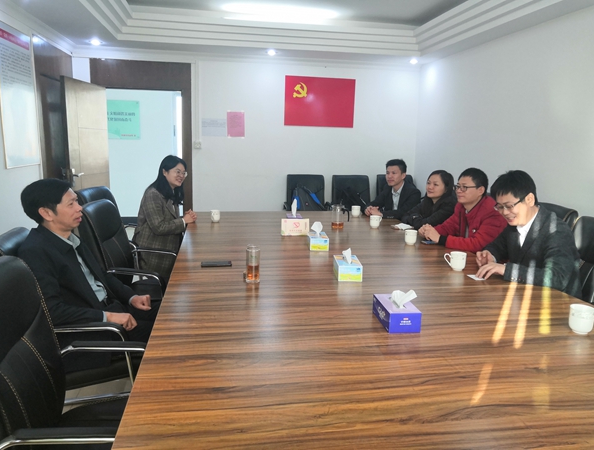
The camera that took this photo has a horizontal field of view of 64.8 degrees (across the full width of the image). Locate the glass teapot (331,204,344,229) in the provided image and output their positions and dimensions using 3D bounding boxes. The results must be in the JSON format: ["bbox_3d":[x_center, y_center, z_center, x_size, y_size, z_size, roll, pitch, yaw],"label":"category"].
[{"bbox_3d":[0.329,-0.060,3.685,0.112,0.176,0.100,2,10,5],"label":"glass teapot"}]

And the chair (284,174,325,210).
[{"bbox_3d":[0.138,-0.070,5.456,0.550,0.980,0.600,0,11,-9],"label":"chair"}]

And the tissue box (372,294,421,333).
[{"bbox_3d":[0.375,0.333,1.770,0.116,0.076,0.197,0,11,-8],"label":"tissue box"}]

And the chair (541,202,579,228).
[{"bbox_3d":[1.339,0.388,3.058,0.620,1.040,0.570,0,11,-9],"label":"chair"}]

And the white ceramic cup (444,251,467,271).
[{"bbox_3d":[0.865,0.200,2.560,0.119,0.094,0.086,5,11,19],"label":"white ceramic cup"}]

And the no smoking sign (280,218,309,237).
[{"bbox_3d":[-0.017,0.011,3.406,0.197,0.119,0.100,0,10,-10],"label":"no smoking sign"}]

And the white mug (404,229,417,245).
[{"bbox_3d":[0.774,0.087,3.176,0.086,0.092,0.100,4,11,14],"label":"white mug"}]

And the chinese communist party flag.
[{"bbox_3d":[0.290,-1.522,5.822,0.884,0.594,0.020,0,10,-10],"label":"chinese communist party flag"}]

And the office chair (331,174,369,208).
[{"bbox_3d":[0.707,-0.072,5.699,0.580,1.000,0.620,0,10,-10],"label":"office chair"}]

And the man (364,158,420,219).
[{"bbox_3d":[0.971,0.013,4.442,0.740,1.240,0.560,-7,14,-39],"label":"man"}]

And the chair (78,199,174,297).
[{"bbox_3d":[-0.957,0.364,2.907,0.630,1.020,0.570,3,11,6],"label":"chair"}]

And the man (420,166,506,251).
[{"bbox_3d":[1.197,0.235,3.305,0.740,1.240,0.580,-4,12,-25],"label":"man"}]

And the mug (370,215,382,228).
[{"bbox_3d":[0.617,-0.025,3.642,0.096,0.094,0.076,0,11,-9],"label":"mug"}]

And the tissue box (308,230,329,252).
[{"bbox_3d":[0.136,0.107,3.017,0.115,0.077,0.210,1,10,-4],"label":"tissue box"}]

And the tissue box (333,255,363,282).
[{"bbox_3d":[0.262,0.222,2.401,0.115,0.077,0.212,1,10,-2],"label":"tissue box"}]

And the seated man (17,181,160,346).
[{"bbox_3d":[-0.824,0.420,2.093,0.780,1.220,0.550,0,11,-6],"label":"seated man"}]

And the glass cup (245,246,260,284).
[{"bbox_3d":[-0.205,0.188,2.209,0.066,0.165,0.066,2,11,0],"label":"glass cup"}]

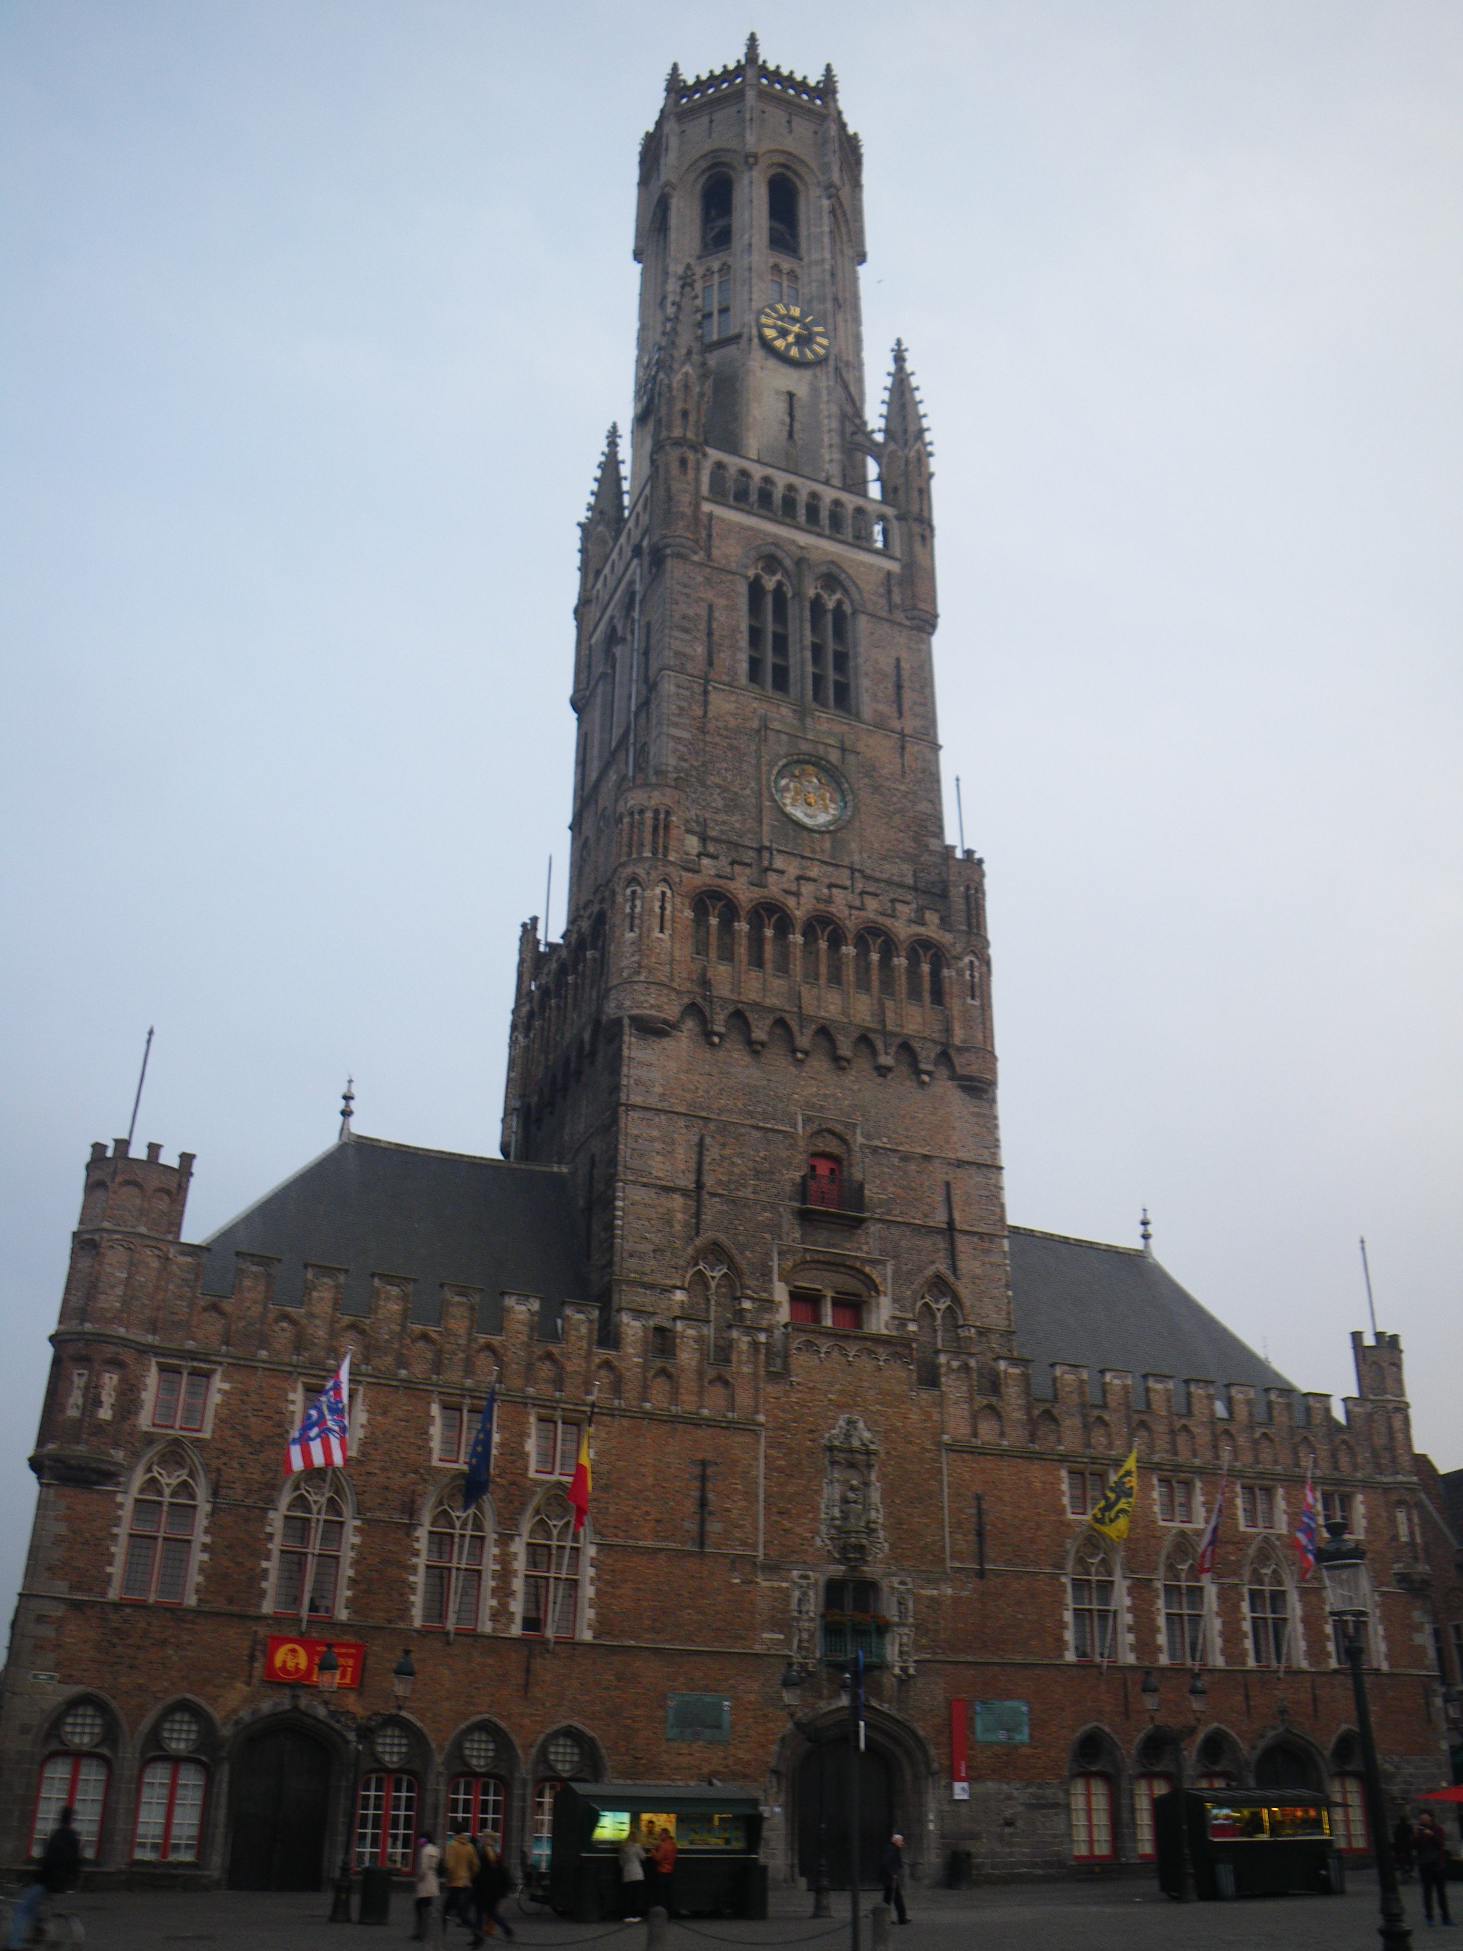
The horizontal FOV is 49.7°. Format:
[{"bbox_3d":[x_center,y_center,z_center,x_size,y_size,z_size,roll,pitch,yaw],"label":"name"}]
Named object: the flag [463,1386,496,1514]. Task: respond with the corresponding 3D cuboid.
[{"bbox_3d":[-6.439,12.120,40.326,0.650,2.850,0.600,12,-30,-19],"label":"flag"}]

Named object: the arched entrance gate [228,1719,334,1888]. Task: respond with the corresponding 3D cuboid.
[{"bbox_3d":[-10.559,19.489,37.081,2.250,3.750,0.500,12,-30,-19],"label":"arched entrance gate"}]

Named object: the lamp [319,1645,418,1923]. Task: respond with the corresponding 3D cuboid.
[{"bbox_3d":[-6.414,14.018,27.473,1.650,4.400,0.450,12,-30,-19],"label":"lamp"}]

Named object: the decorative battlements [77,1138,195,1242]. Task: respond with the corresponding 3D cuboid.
[{"bbox_3d":[-15.904,6.196,42.216,2.650,2.450,2.650,12,-30,-19],"label":"decorative battlements"}]

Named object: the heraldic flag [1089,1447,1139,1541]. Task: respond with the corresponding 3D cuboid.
[{"bbox_3d":[11.365,15.433,46.935,1.400,2.450,0.700,12,-30,-19],"label":"heraldic flag"}]

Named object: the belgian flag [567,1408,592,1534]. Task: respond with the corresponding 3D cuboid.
[{"bbox_3d":[-3.927,12.782,40.658,0.750,2.900,0.600,12,-30,-20],"label":"belgian flag"}]

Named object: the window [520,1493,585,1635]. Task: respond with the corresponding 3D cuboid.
[{"bbox_3d":[-4.650,15.336,40.978,1.700,3.750,0.350,12,-30,-20],"label":"window"}]

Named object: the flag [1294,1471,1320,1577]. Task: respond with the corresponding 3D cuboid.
[{"bbox_3d":[17.420,16.612,47.779,0.900,2.900,0.700,12,-30,-20],"label":"flag"}]

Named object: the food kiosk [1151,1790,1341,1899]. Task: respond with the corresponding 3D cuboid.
[{"bbox_3d":[12.495,21.232,38.734,3.900,2.400,2.200,12,-30,-20],"label":"food kiosk"}]

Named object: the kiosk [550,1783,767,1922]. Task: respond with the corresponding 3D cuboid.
[{"bbox_3d":[-1.486,17.466,31.489,4.000,2.400,2.200,12,-30,-20],"label":"kiosk"}]

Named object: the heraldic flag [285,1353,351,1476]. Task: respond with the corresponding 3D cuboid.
[{"bbox_3d":[-10.147,10.784,38.769,1.600,2.850,0.600,12,-30,-20],"label":"heraldic flag"}]

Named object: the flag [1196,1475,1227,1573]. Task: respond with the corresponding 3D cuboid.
[{"bbox_3d":[14.495,16.572,47.757,0.750,2.800,0.600,12,-30,-19],"label":"flag"}]

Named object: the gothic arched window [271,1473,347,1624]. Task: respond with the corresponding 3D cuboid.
[{"bbox_3d":[-10.565,14.288,39.668,1.700,3.600,0.400,12,-30,-19],"label":"gothic arched window"}]

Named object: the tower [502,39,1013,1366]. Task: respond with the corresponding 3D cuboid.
[{"bbox_3d":[0.398,-12.423,66.521,14.400,81.000,14.200,12,-30,-20],"label":"tower"}]

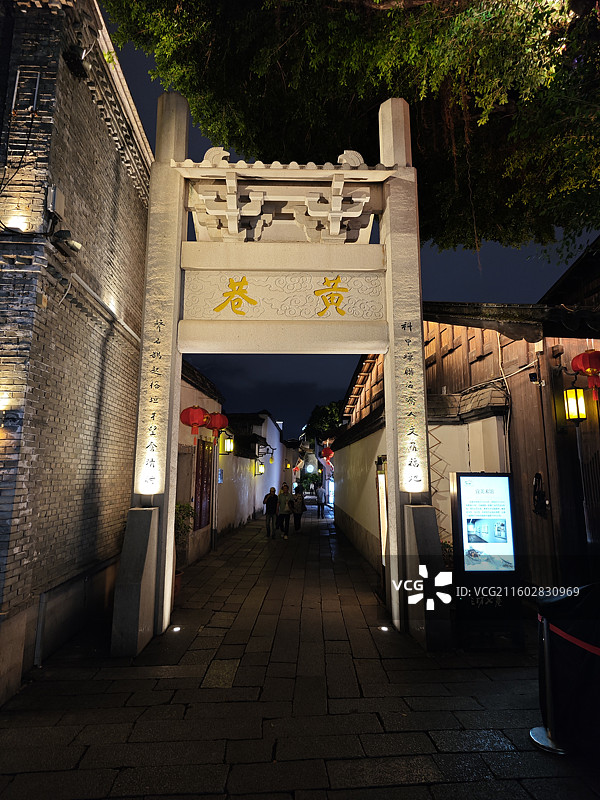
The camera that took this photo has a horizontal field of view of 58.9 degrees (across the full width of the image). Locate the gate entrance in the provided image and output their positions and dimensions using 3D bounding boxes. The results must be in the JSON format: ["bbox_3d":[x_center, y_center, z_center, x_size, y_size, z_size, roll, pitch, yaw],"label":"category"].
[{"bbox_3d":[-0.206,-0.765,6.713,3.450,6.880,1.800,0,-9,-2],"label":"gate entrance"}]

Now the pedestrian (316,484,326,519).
[{"bbox_3d":[1.095,5.253,27.168,0.500,1.730,0.360,0,-9,0],"label":"pedestrian"}]

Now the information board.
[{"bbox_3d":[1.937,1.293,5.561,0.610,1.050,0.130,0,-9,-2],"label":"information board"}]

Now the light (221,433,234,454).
[{"bbox_3d":[-2.248,1.382,16.422,0.458,0.633,0.280,0,-9,0],"label":"light"}]

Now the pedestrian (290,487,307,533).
[{"bbox_3d":[-0.075,4.080,19.811,0.520,1.640,0.360,0,-9,0],"label":"pedestrian"}]

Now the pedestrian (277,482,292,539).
[{"bbox_3d":[-0.484,3.597,17.136,0.520,1.720,0.380,0,-9,0],"label":"pedestrian"}]

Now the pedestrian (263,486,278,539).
[{"bbox_3d":[-0.983,3.669,17.410,0.540,1.670,0.360,0,-9,0],"label":"pedestrian"}]

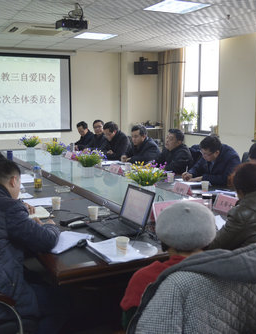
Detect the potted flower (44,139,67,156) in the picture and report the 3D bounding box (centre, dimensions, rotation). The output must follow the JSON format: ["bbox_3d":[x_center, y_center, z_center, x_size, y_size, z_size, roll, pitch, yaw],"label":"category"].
[{"bbox_3d":[-0.857,-0.177,5.347,0.300,0.285,0.280,-4,9,-26],"label":"potted flower"}]

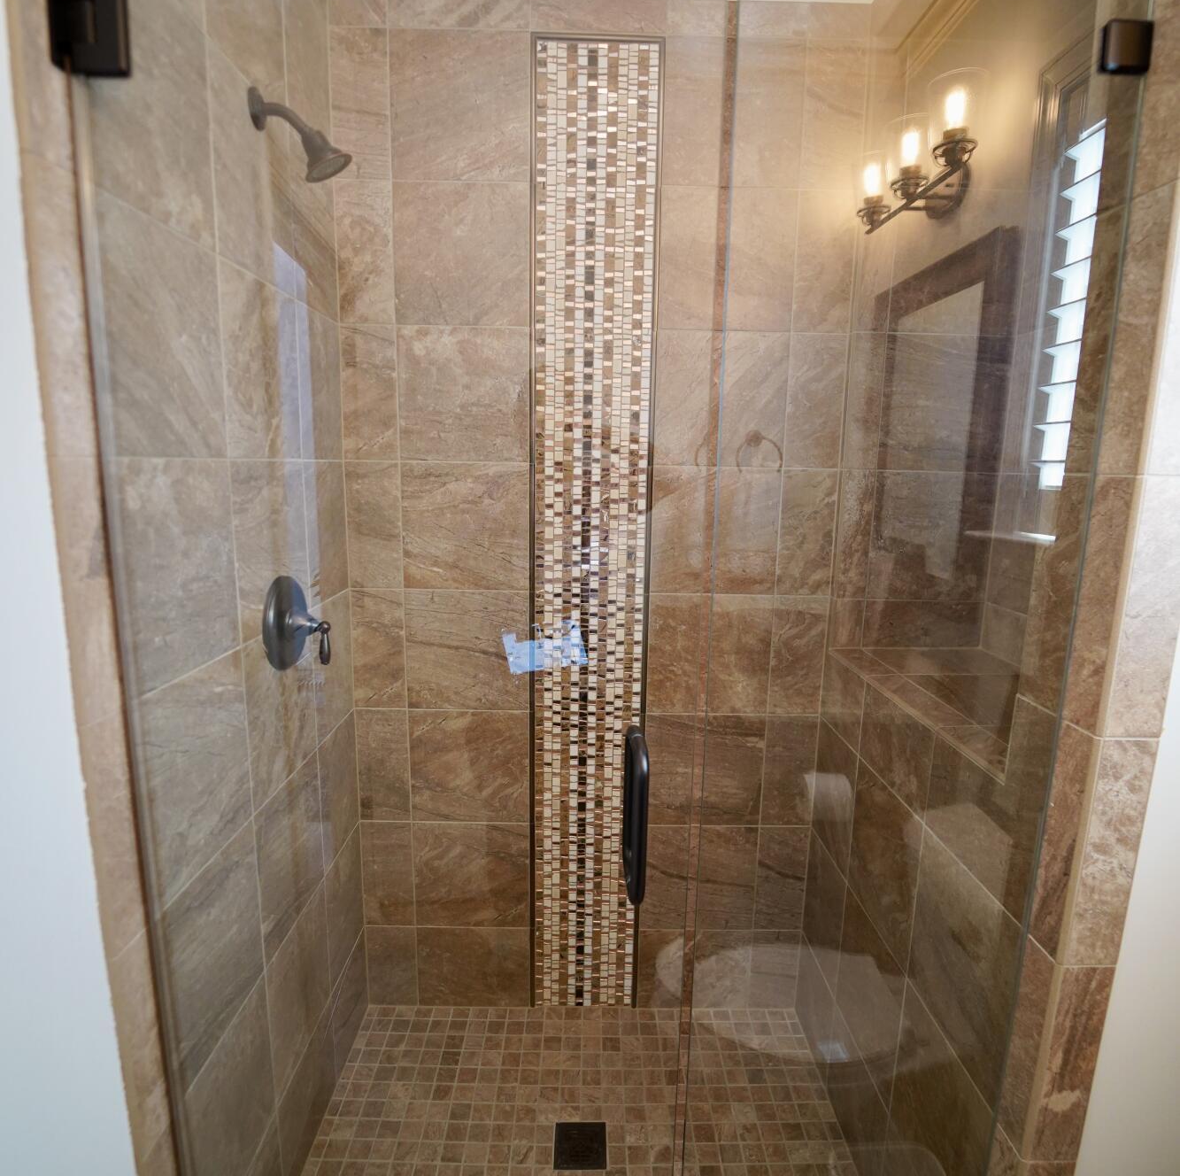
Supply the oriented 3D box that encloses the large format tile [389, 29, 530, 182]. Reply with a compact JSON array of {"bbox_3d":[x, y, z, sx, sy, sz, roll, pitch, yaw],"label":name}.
[{"bbox_3d":[-0.284,-1.053,1.517,0.304,0.304,0.020,1,10,0],"label":"large format tile"}]

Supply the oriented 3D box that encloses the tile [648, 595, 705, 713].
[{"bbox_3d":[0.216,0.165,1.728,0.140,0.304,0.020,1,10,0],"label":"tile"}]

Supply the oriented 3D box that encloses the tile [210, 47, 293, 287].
[{"bbox_3d":[-0.578,-0.687,1.170,0.011,0.302,0.292,1,10,-1],"label":"tile"}]

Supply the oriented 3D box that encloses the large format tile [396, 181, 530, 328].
[{"bbox_3d":[-0.289,-0.753,1.567,0.307,0.305,0.012,1,10,0],"label":"large format tile"}]

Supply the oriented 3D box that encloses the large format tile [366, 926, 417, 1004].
[{"bbox_3d":[-0.538,1.028,1.878,0.130,0.237,0.020,1,10,0],"label":"large format tile"}]

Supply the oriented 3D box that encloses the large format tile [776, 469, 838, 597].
[{"bbox_3d":[0.527,-0.132,1.677,0.131,0.304,0.020,1,10,0],"label":"large format tile"}]

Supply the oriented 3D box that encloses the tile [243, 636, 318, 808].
[{"bbox_3d":[-0.593,0.223,1.328,0.011,0.302,0.292,1,10,-1],"label":"tile"}]

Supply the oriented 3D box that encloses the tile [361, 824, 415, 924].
[{"bbox_3d":[-0.534,0.758,1.827,0.132,0.303,0.012,1,10,0],"label":"tile"}]

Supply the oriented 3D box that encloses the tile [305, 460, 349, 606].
[{"bbox_3d":[-0.594,-0.127,1.538,0.020,0.304,0.251,1,10,-1],"label":"tile"}]

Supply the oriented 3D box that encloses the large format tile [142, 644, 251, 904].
[{"bbox_3d":[-0.591,0.271,1.044,0.020,0.304,0.267,1,10,-1],"label":"large format tile"}]

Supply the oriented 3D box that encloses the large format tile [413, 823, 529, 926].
[{"bbox_3d":[-0.314,0.764,1.833,0.303,0.302,0.011,1,10,-1],"label":"large format tile"}]

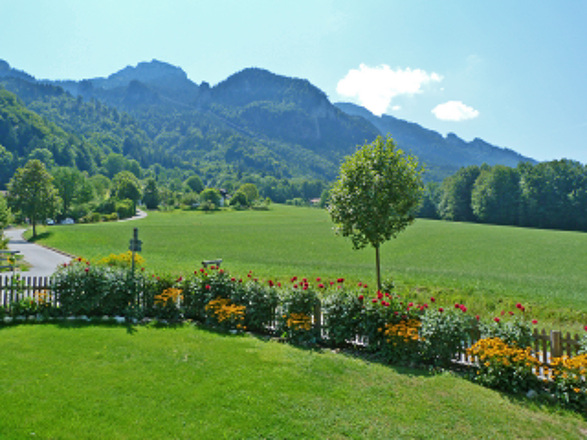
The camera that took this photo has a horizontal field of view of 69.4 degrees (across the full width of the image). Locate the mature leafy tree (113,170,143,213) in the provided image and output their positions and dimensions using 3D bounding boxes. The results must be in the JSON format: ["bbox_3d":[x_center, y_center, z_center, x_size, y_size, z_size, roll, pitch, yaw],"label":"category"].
[{"bbox_3d":[-54.041,-9.115,138.000,9.766,13.999,9.473,1,-2,-21],"label":"mature leafy tree"}]

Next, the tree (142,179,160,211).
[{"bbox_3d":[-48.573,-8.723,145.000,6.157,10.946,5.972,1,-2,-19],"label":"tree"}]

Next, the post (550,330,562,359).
[{"bbox_3d":[4.839,2.502,7.800,0.140,0.920,0.140,-1,-2,38],"label":"post"}]

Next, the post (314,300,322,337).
[{"bbox_3d":[0.590,2.359,10.000,0.140,0.920,0.140,-1,-2,20],"label":"post"}]

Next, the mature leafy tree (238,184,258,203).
[{"bbox_3d":[-21.231,-12.267,200.000,9.436,10.852,9.153,0,-2,-6],"label":"mature leafy tree"}]

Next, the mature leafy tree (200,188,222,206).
[{"bbox_3d":[-34.820,-9.130,180.000,9.342,8.493,9.062,0,-2,-11],"label":"mature leafy tree"}]

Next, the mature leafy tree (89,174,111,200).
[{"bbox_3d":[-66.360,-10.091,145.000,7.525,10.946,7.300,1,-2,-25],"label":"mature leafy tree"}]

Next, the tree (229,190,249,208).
[{"bbox_3d":[-24.003,-8.947,185.000,8.728,7.856,8.467,0,-2,-7],"label":"tree"}]

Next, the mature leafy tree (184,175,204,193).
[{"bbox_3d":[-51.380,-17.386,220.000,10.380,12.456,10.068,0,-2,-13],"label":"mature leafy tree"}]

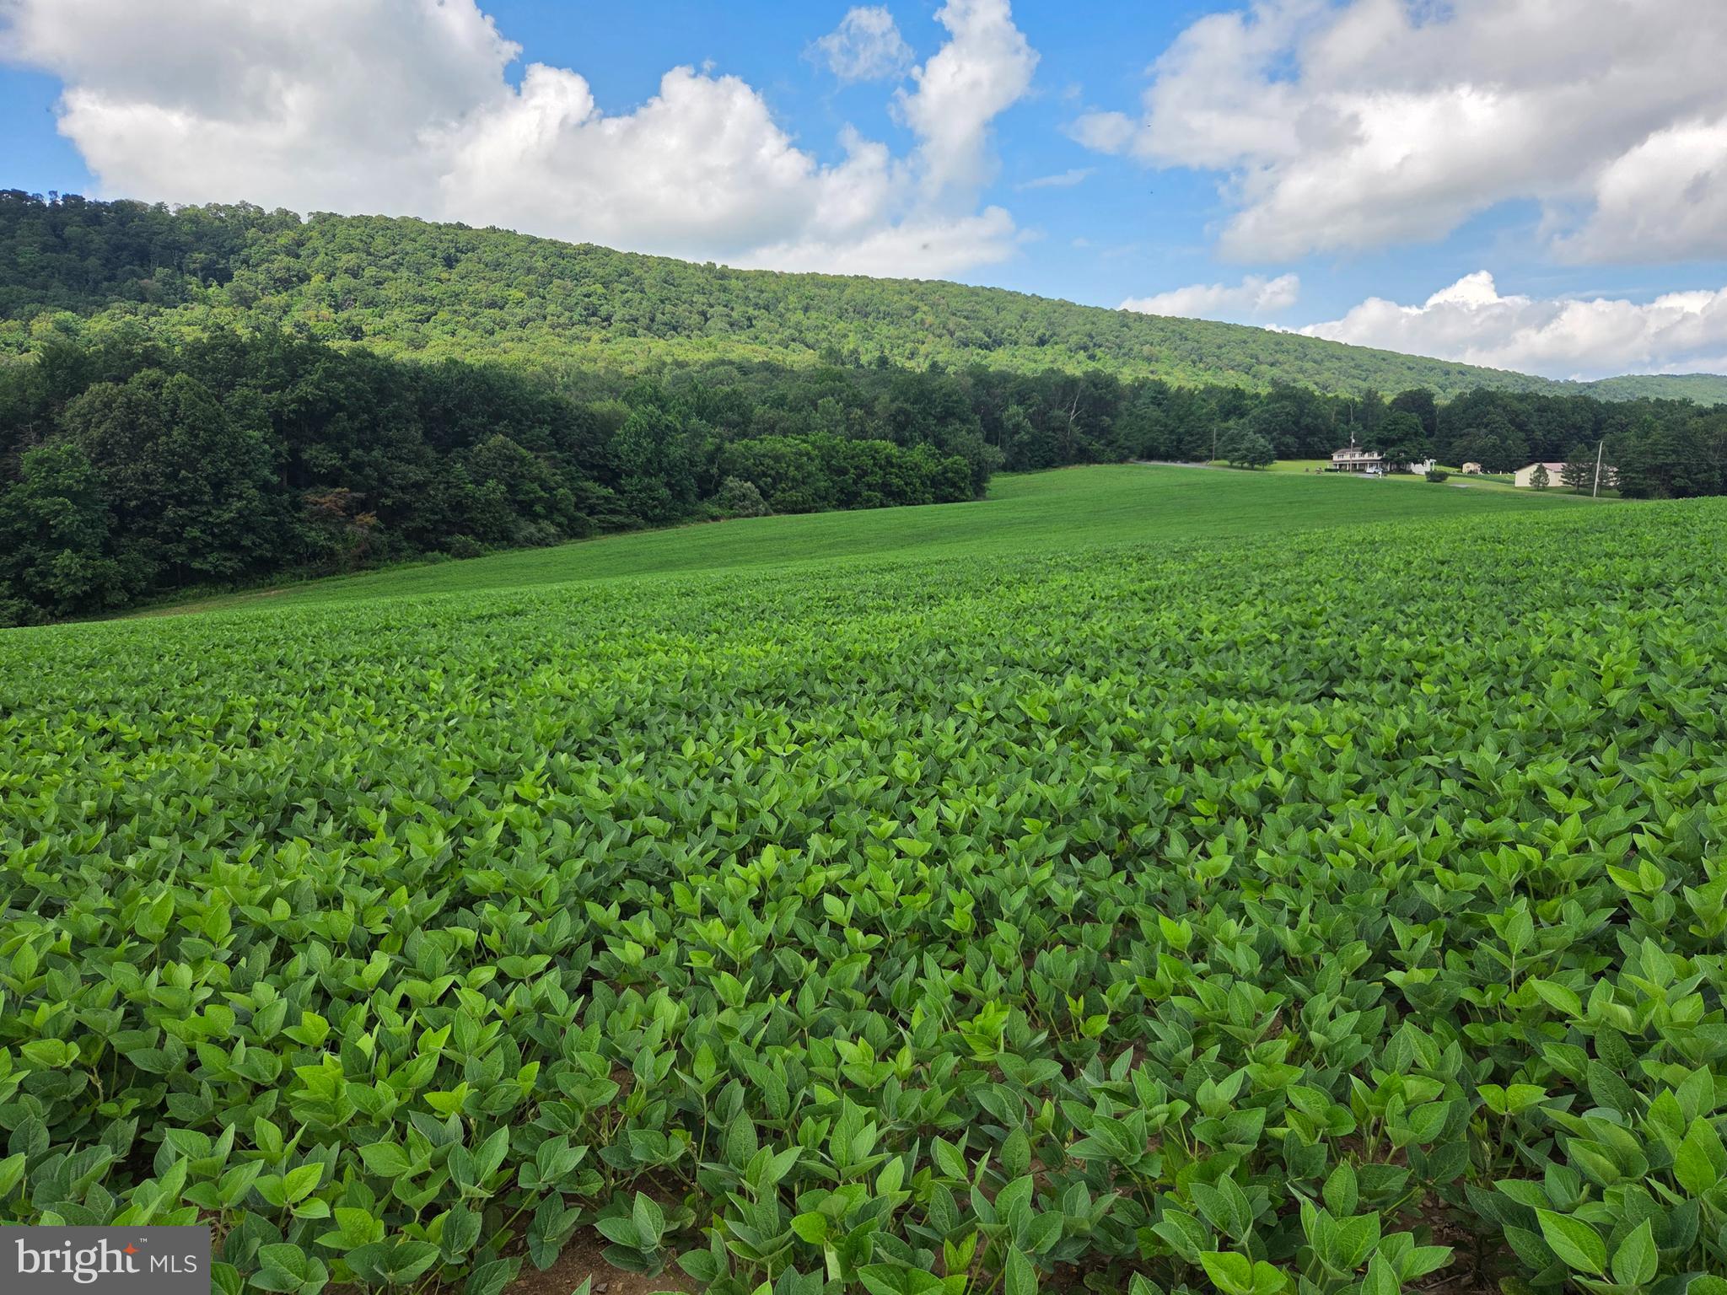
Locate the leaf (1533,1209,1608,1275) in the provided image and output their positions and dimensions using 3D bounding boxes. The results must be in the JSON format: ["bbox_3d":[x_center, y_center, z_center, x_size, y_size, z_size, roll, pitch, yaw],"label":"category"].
[{"bbox_3d":[0.999,0.840,1.620,0.070,0.025,0.108,-30,37,-8],"label":"leaf"}]

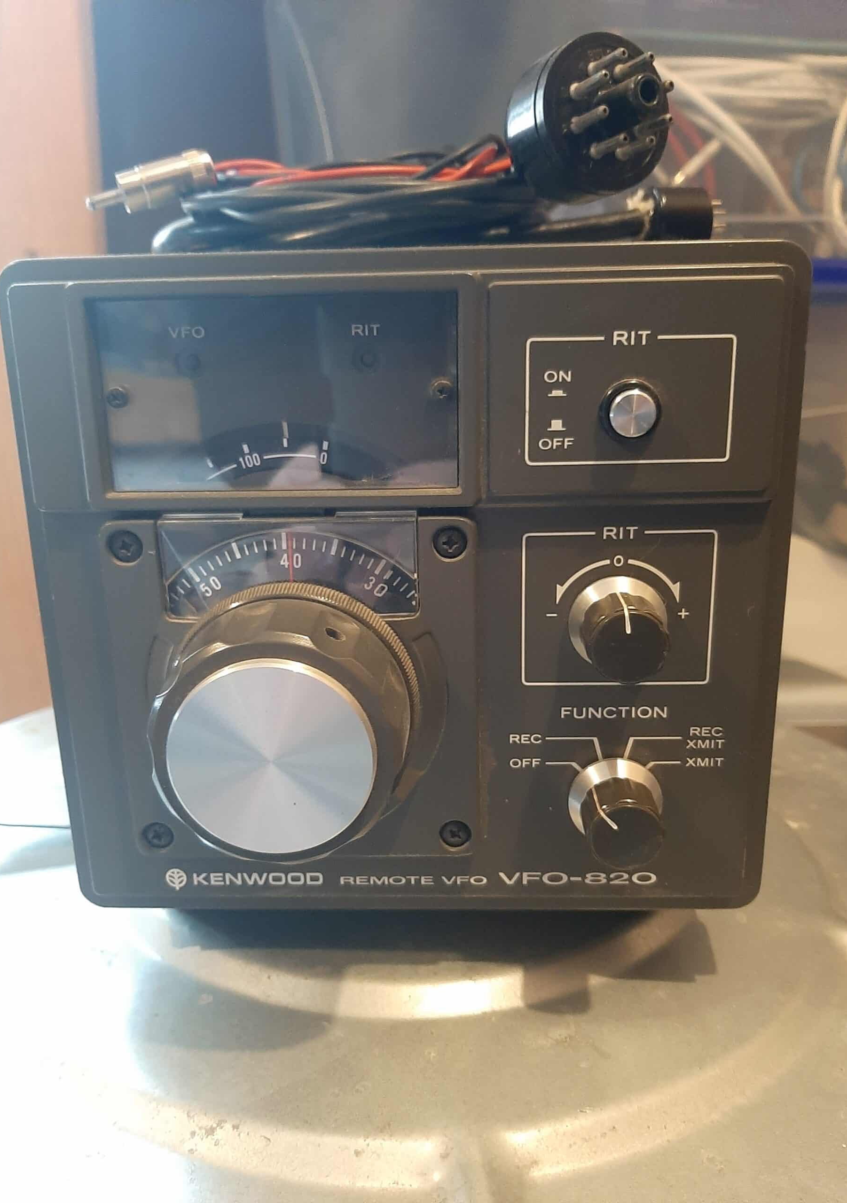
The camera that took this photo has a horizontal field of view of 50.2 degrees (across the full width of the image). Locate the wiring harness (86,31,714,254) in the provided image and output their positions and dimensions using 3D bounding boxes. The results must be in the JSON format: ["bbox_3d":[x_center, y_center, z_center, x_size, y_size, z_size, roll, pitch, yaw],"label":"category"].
[{"bbox_3d":[-0.002,-0.106,0.229,0.150,0.048,0.088,-1,15,2],"label":"wiring harness"}]

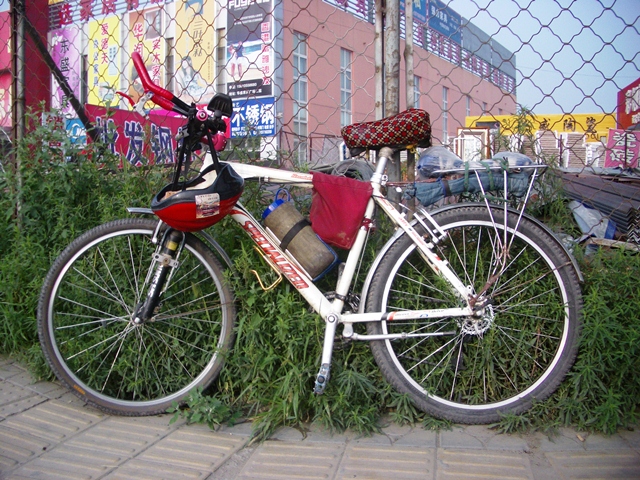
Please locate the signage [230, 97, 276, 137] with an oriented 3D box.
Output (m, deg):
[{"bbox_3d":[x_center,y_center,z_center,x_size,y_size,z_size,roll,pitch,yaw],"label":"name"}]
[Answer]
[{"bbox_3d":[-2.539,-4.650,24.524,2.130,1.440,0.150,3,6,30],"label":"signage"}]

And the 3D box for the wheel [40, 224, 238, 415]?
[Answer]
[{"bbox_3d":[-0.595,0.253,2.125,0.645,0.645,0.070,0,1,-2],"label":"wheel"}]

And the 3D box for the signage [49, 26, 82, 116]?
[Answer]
[{"bbox_3d":[-11.600,-7.601,29.463,2.151,3.852,0.150,3,6,30],"label":"signage"}]

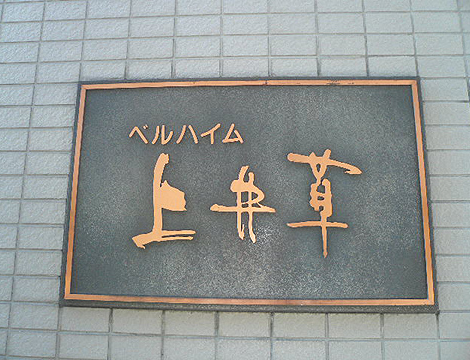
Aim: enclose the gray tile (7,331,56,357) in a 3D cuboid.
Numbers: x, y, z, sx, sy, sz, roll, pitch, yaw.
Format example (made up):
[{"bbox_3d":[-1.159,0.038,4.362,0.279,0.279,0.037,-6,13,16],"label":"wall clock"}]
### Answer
[{"bbox_3d":[-0.378,0.307,0.730,0.095,0.045,0.010,0,-11,3],"label":"gray tile"}]

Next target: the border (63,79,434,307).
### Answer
[{"bbox_3d":[0.019,0.015,0.752,0.675,0.426,0.015,0,-11,3],"label":"border"}]

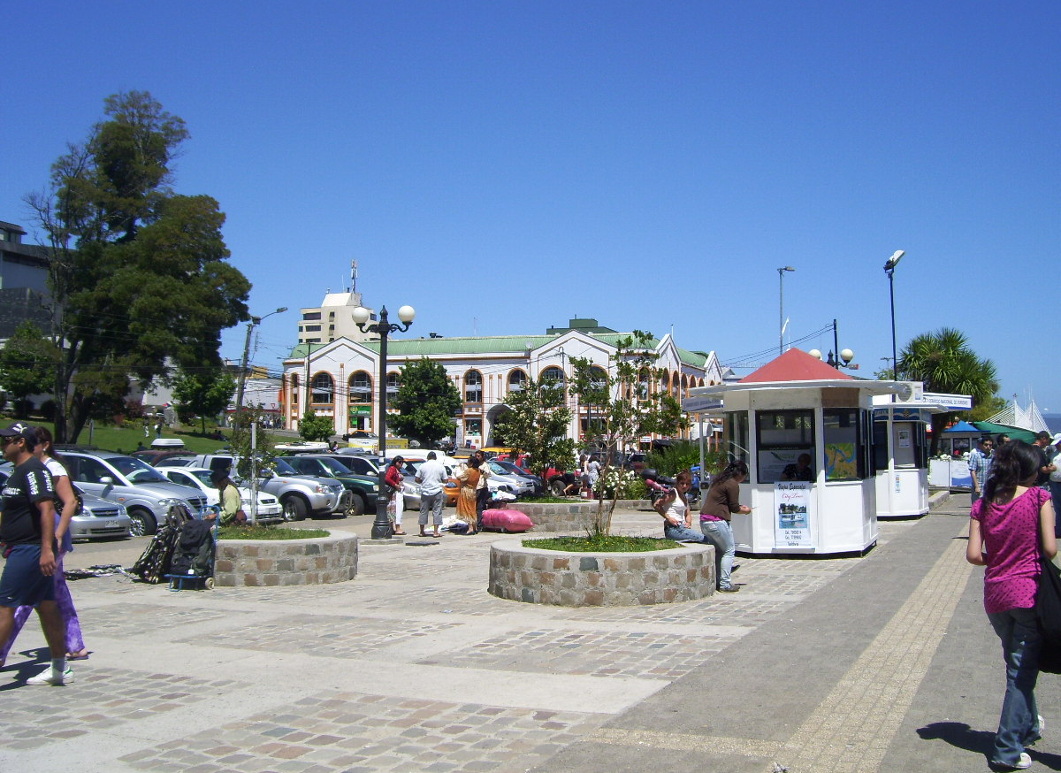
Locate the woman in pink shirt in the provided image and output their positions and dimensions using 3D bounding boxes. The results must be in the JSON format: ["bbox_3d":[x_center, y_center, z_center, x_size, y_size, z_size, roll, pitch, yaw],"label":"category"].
[{"bbox_3d":[2.380,1.075,5.450,0.500,1.610,0.420,-2,-3,25],"label":"woman in pink shirt"}]

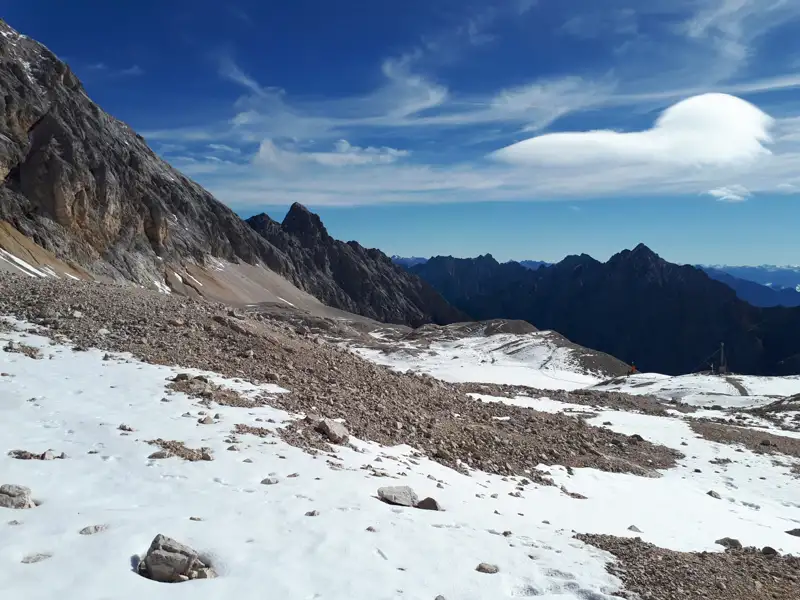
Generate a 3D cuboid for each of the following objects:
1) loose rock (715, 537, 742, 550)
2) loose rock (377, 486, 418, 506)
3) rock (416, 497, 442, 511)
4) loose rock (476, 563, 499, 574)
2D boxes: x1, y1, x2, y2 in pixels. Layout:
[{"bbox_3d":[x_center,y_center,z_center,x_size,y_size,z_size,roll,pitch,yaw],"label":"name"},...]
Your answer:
[{"bbox_3d":[8.686,6.439,16.500,0.720,0.340,0.520,0,3,0],"label":"loose rock"},{"bbox_3d":[-0.029,3.779,12.000,0.760,0.350,0.550,0,3,0],"label":"loose rock"},{"bbox_3d":[0.577,3.979,12.200,0.500,0.250,0.400,0,3,0],"label":"rock"},{"bbox_3d":[1.234,3.787,8.800,0.300,0.150,0.230,0,3,0],"label":"loose rock"}]

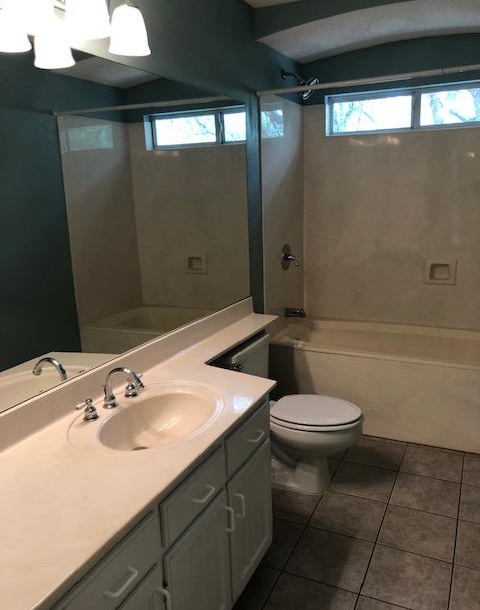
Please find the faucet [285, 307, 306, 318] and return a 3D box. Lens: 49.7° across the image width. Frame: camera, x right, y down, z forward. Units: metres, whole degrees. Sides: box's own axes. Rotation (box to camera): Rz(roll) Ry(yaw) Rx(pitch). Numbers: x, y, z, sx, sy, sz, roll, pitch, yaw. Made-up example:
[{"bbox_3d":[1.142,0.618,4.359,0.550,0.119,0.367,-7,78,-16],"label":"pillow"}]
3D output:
[{"bbox_3d":[0.393,0.058,3.617,0.138,0.060,0.055,4,14,25],"label":"faucet"}]

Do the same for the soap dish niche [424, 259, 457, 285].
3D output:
[{"bbox_3d":[1.345,-0.221,3.471,0.200,0.162,0.070,4,14,25],"label":"soap dish niche"}]

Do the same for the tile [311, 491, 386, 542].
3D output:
[{"bbox_3d":[0.505,0.979,2.405,0.305,0.012,0.305,4,14,25],"label":"tile"}]

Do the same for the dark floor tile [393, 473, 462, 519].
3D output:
[{"bbox_3d":[0.914,0.932,2.543,0.305,0.012,0.305,4,14,25],"label":"dark floor tile"}]

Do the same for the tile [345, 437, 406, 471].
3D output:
[{"bbox_3d":[0.771,0.843,2.948,0.303,0.010,0.310,4,14,25],"label":"tile"}]

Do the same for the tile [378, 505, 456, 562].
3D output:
[{"bbox_3d":[0.779,0.993,2.267,0.303,0.010,0.303,4,14,25],"label":"tile"}]

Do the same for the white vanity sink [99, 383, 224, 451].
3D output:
[{"bbox_3d":[-0.265,0.447,1.738,0.345,0.150,0.465,4,14,25],"label":"white vanity sink"}]

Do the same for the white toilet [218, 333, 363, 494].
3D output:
[{"bbox_3d":[0.257,0.563,2.652,0.747,0.710,0.440,4,14,25],"label":"white toilet"}]

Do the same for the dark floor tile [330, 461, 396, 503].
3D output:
[{"bbox_3d":[0.637,0.913,2.674,0.305,0.012,0.305,4,14,25],"label":"dark floor tile"}]

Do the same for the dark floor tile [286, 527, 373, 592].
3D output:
[{"bbox_3d":[0.370,1.038,2.128,0.303,0.010,0.303,4,14,25],"label":"dark floor tile"}]

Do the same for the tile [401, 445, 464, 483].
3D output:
[{"bbox_3d":[1.048,0.862,2.817,0.303,0.010,0.310,4,14,25],"label":"tile"}]

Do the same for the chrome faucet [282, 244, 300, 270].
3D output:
[{"bbox_3d":[0.358,-0.319,3.478,0.100,0.172,0.165,4,14,25],"label":"chrome faucet"}]

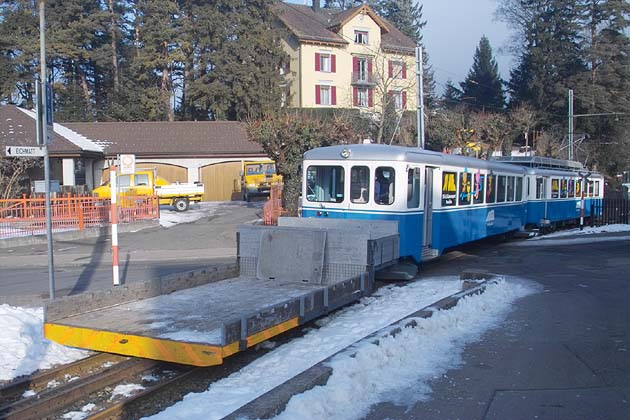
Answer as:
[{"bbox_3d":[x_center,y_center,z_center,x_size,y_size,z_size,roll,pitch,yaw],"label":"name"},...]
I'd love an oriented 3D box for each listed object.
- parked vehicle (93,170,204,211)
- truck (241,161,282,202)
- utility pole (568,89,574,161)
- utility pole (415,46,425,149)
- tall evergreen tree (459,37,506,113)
[{"bbox_3d":[-9.164,-1.051,35.380,5.650,2.350,2.050,-4,5,-21],"label":"parked vehicle"},{"bbox_3d":[-3.230,-1.852,40.889,2.150,2.500,4.800,-2,4,-3],"label":"truck"},{"bbox_3d":[17.736,-3.862,44.829,0.280,8.800,0.280,2,5,37],"label":"utility pole"},{"bbox_3d":[4.650,-2.817,28.418,0.290,8.500,0.290,1,5,28],"label":"utility pole"},{"bbox_3d":[19.339,-11.106,74.654,5.900,17.500,5.900,-1,4,0],"label":"tall evergreen tree"}]

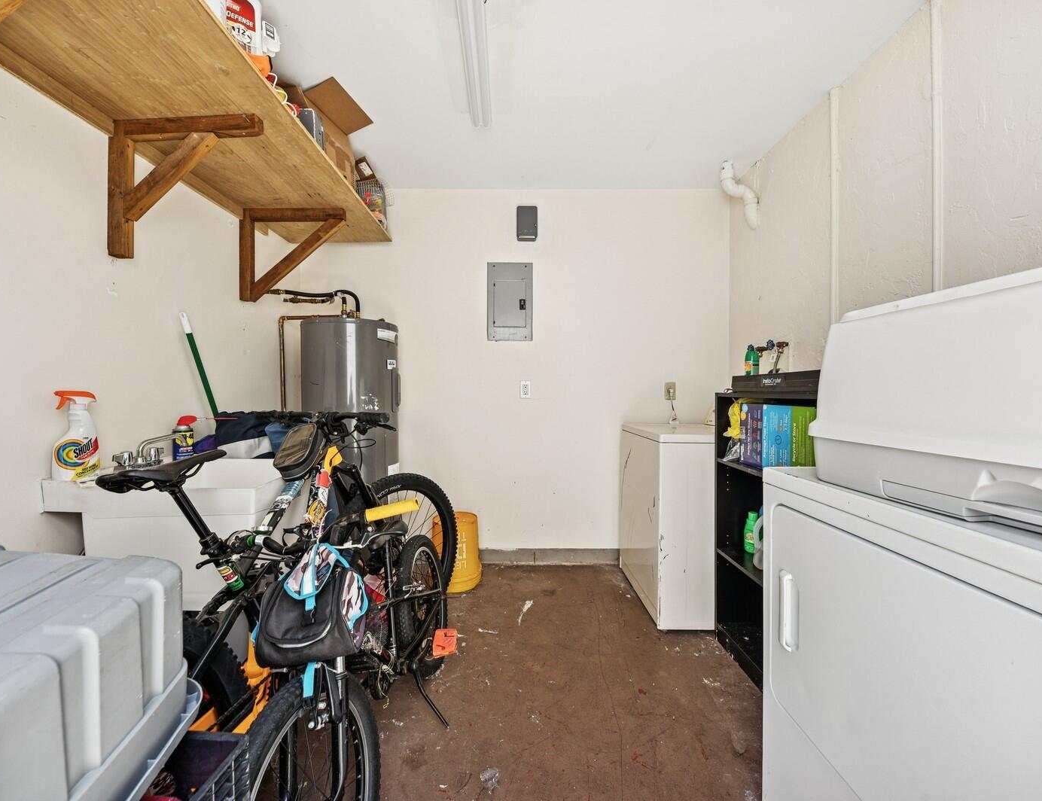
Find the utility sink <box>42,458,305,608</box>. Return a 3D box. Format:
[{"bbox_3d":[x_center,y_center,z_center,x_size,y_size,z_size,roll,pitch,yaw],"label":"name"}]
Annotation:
[{"bbox_3d":[-1.080,0.649,1.455,0.630,0.840,0.570,0,0,0],"label":"utility sink"}]

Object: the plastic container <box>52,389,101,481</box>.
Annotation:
[{"bbox_3d":[-1.330,0.098,1.201,0.120,0.270,0.065,0,0,-15],"label":"plastic container"}]

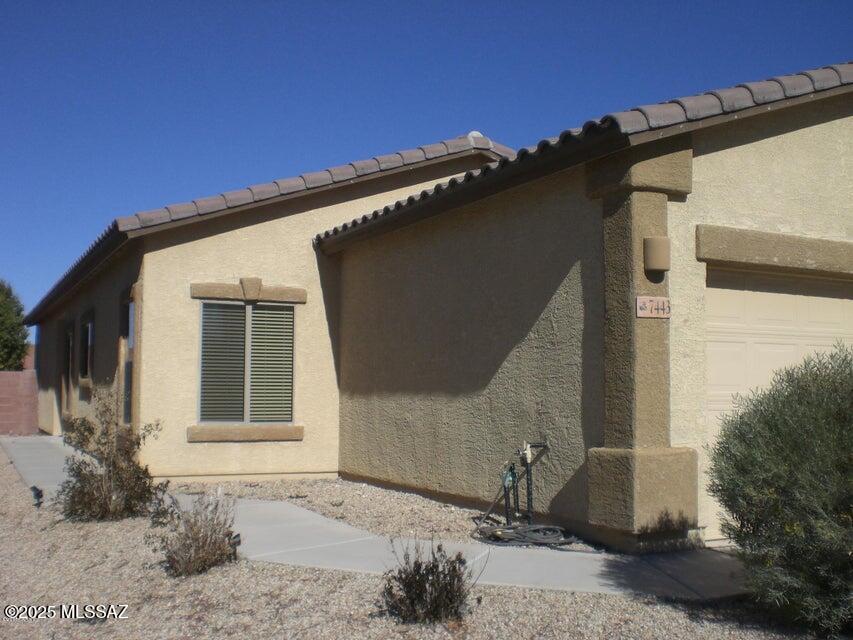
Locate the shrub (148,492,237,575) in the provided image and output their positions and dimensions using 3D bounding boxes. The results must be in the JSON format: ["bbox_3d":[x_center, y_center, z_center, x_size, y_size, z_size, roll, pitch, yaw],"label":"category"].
[{"bbox_3d":[-1.562,1.393,6.302,0.586,0.496,0.527,1,-5,-14],"label":"shrub"}]

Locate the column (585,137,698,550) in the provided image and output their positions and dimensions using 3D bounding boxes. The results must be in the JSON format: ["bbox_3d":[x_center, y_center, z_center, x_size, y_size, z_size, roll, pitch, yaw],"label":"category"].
[{"bbox_3d":[1.673,0.156,7.336,0.611,3.179,0.555,3,-5,-27],"label":"column"}]

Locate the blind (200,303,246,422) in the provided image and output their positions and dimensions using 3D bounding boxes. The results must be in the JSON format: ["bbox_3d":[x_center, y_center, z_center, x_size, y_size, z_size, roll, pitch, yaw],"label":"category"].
[{"bbox_3d":[-2.523,0.535,11.606,0.567,1.458,0.060,3,-5,-27],"label":"blind"}]

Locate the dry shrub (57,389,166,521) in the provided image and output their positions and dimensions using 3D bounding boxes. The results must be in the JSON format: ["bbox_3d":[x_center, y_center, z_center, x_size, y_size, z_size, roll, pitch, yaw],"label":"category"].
[{"bbox_3d":[-3.034,1.255,9.076,1.066,1.186,0.981,2,-5,-18],"label":"dry shrub"}]

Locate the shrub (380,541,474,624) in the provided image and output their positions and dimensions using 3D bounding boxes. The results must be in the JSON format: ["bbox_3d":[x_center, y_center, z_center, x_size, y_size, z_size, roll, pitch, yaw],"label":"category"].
[{"bbox_3d":[0.006,1.368,4.999,0.485,0.388,0.437,0,-5,0],"label":"shrub"}]

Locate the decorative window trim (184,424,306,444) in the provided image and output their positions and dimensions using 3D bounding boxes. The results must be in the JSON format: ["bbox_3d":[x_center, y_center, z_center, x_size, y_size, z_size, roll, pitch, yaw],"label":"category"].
[{"bbox_3d":[-2.230,1.401,11.591,1.461,0.194,0.088,3,-5,-27],"label":"decorative window trim"}]

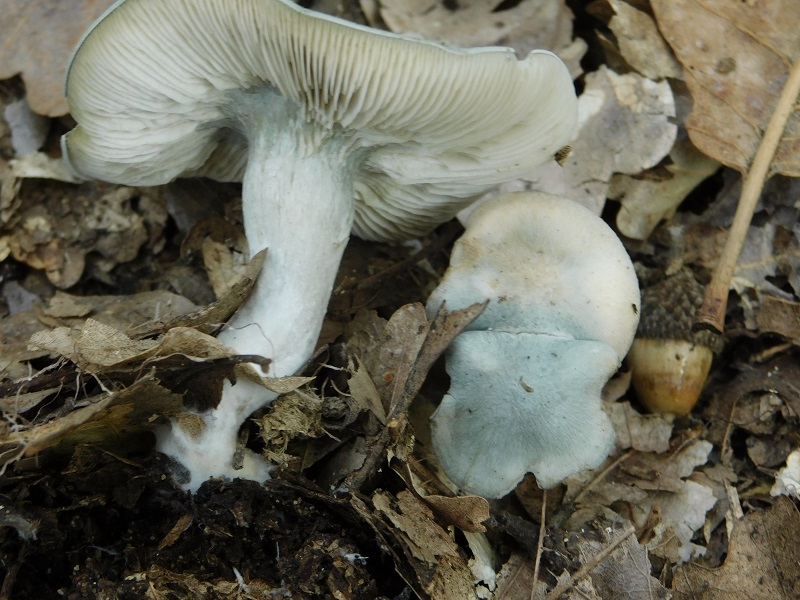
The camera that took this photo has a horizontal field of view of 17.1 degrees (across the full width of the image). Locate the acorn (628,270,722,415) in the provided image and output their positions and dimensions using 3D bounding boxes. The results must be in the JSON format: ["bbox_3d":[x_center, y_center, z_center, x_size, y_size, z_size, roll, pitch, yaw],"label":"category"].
[{"bbox_3d":[0.048,0.007,0.460,0.017,0.017,0.026,4,75,0],"label":"acorn"}]

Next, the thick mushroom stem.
[{"bbox_3d":[-0.024,-0.001,0.450,0.025,0.022,0.073,12,72,0],"label":"thick mushroom stem"}]

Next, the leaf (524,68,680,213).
[{"bbox_3d":[0.035,-0.028,0.482,0.037,0.007,0.026,-38,67,-19],"label":"leaf"}]

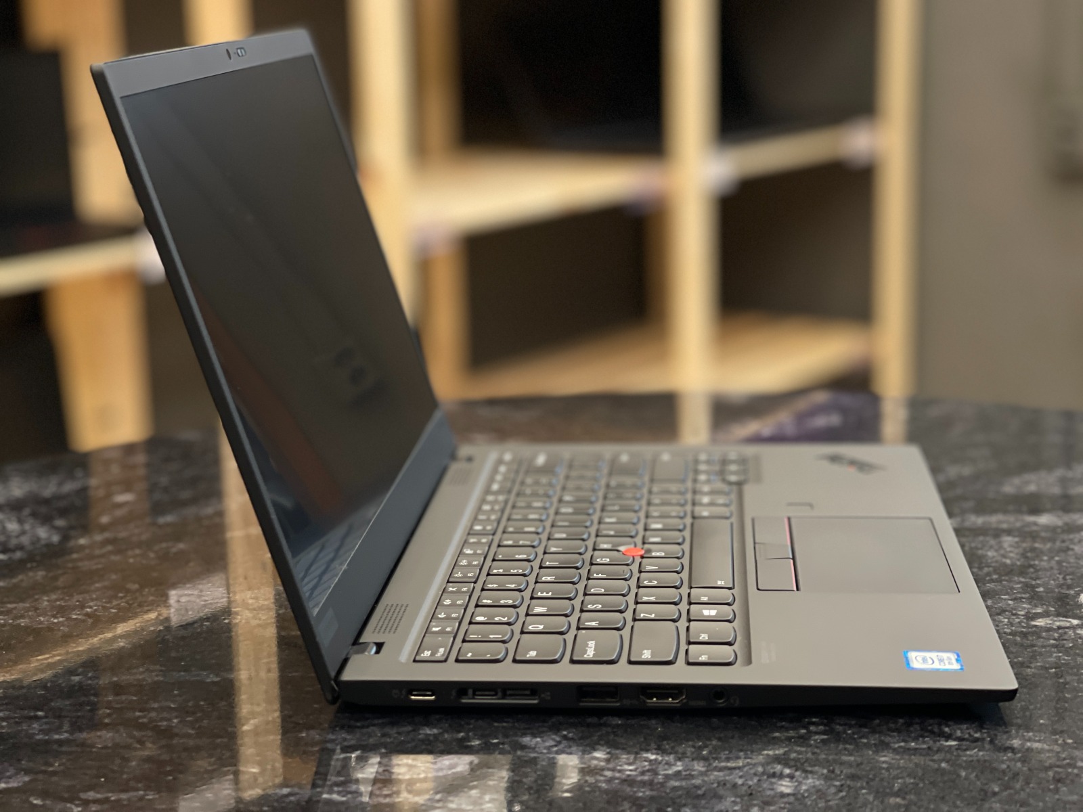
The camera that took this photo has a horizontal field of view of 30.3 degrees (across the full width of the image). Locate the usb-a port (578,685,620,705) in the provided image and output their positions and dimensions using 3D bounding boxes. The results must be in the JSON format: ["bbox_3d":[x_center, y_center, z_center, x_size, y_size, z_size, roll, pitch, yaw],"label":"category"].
[{"bbox_3d":[0.019,0.093,0.655,0.013,0.007,0.007,0,13,5],"label":"usb-a port"}]

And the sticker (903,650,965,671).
[{"bbox_3d":[0.130,0.084,0.664,0.018,0.001,0.019,0,13,5],"label":"sticker"}]

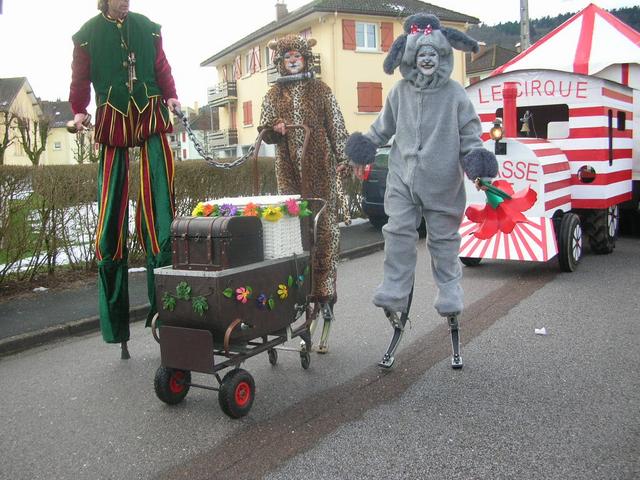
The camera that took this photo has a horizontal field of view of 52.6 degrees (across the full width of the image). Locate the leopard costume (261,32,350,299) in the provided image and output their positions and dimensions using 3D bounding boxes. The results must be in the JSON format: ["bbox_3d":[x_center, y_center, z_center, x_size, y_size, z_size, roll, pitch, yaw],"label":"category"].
[{"bbox_3d":[-0.098,-0.441,4.379,0.600,1.830,0.520,0,8,9],"label":"leopard costume"}]

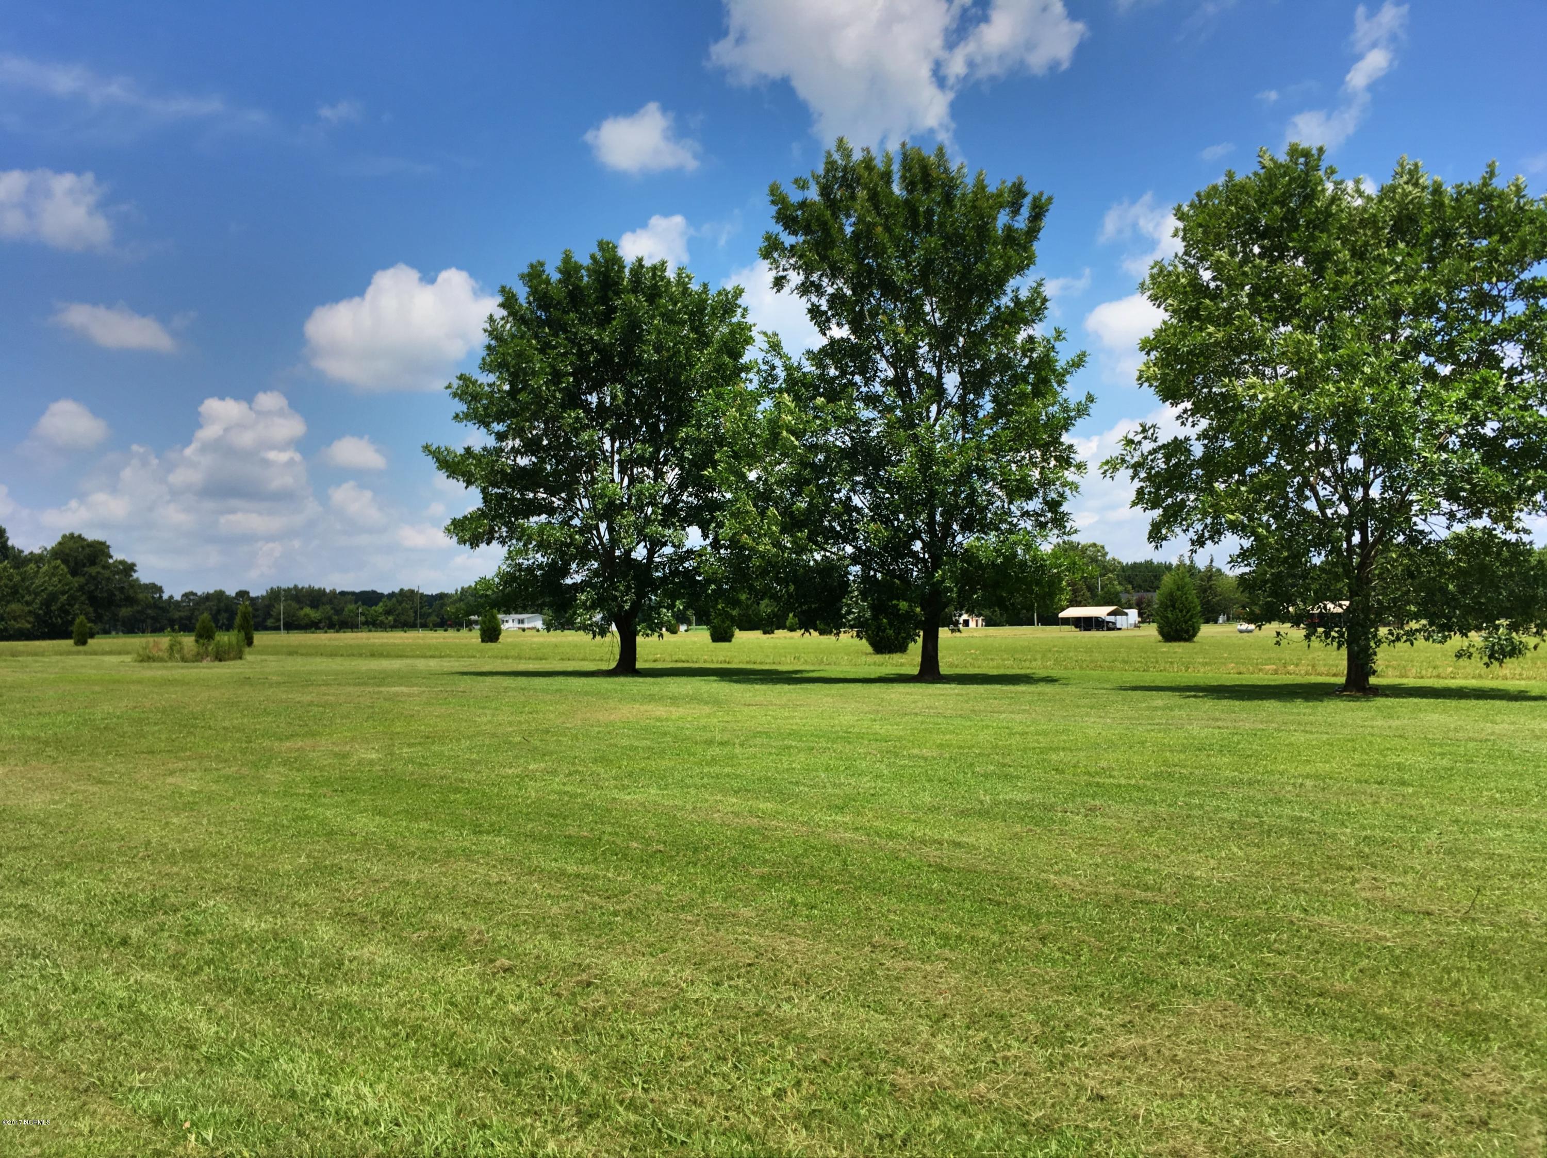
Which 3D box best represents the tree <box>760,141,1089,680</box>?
[{"bbox_3d":[3.800,-4.600,35.200,9.400,14.700,9.200,0,-2,0],"label":"tree"}]

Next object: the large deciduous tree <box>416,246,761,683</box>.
[{"bbox_3d":[-5.450,-3.800,40.200,10.500,13.500,10.000,0,-2,0],"label":"large deciduous tree"}]

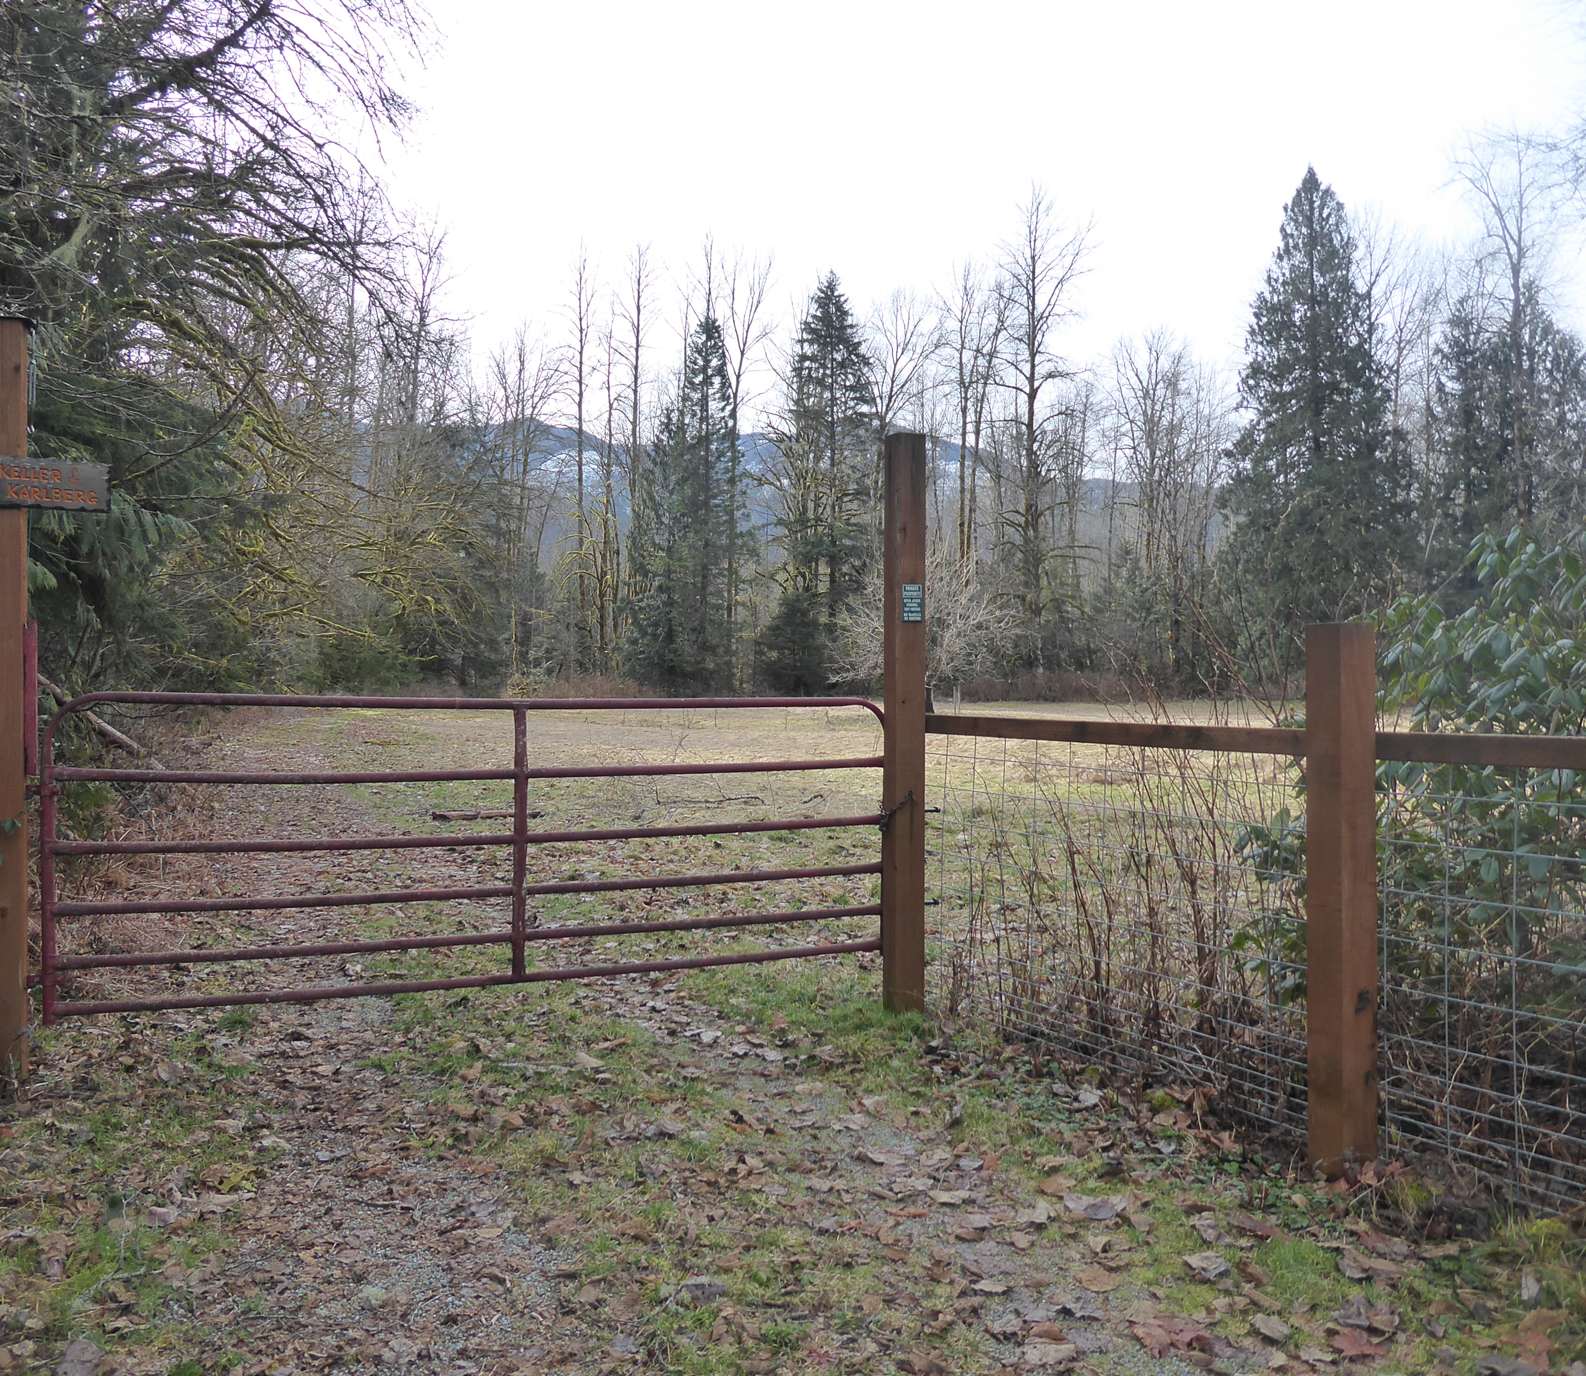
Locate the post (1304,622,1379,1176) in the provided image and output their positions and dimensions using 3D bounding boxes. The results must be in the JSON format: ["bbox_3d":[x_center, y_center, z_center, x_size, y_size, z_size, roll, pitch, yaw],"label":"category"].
[{"bbox_3d":[1.737,0.656,4.200,0.145,1.712,0.145,0,0,-22],"label":"post"}]

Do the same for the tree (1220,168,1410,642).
[{"bbox_3d":[29.139,-14.289,74.000,10.647,29.459,10.647,0,0,0],"label":"tree"}]

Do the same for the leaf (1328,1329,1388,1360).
[{"bbox_3d":[1.266,1.466,2.960,0.134,0.027,0.080,0,0,0],"label":"leaf"}]

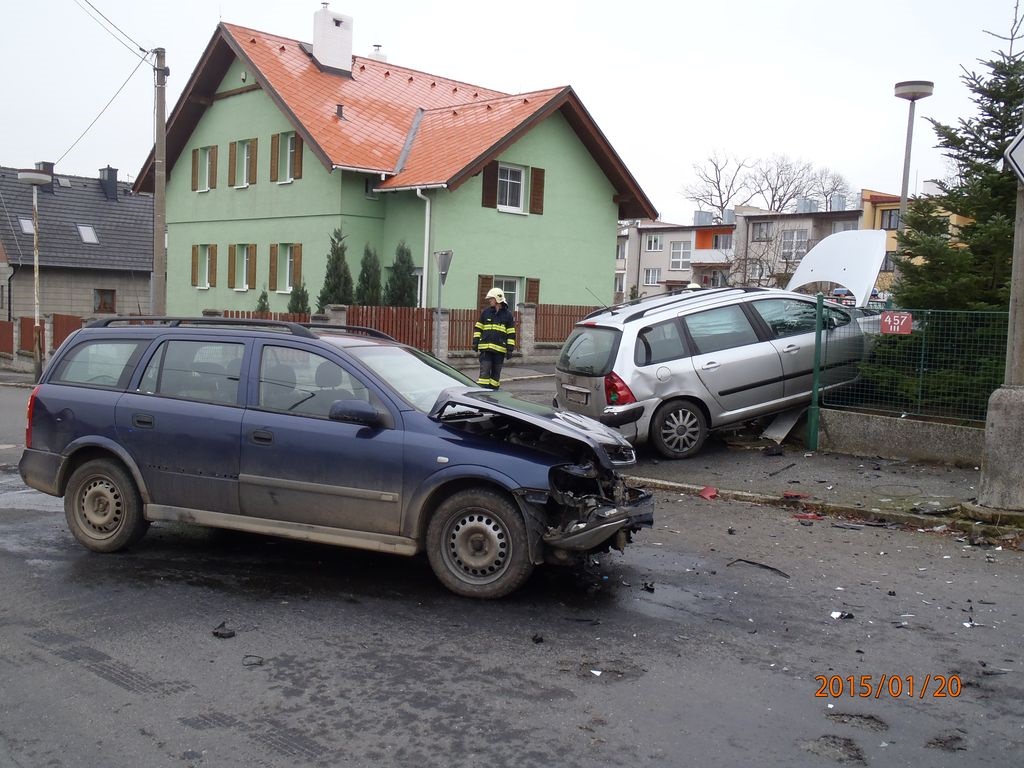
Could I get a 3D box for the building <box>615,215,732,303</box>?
[{"bbox_3d":[16.809,-10.131,80.083,10.000,6.600,11.490,-3,8,-43],"label":"building"}]

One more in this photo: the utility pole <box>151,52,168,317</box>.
[{"bbox_3d":[-8.108,-4.089,21.842,0.340,7.100,0.340,2,6,0],"label":"utility pole"}]

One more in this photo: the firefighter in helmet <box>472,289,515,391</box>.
[{"bbox_3d":[-0.299,-0.739,16.200,0.740,1.820,0.420,4,6,14],"label":"firefighter in helmet"}]

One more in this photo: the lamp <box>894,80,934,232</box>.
[{"bbox_3d":[5.976,-2.258,14.524,0.590,4.650,0.590,2,6,0],"label":"lamp"}]

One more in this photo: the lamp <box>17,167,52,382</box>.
[{"bbox_3d":[-8.539,-1.920,16.985,0.590,3.830,0.590,2,6,0],"label":"lamp"}]

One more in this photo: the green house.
[{"bbox_3d":[-3.209,-6.107,30.090,13.600,9.600,12.000,8,8,44],"label":"green house"}]

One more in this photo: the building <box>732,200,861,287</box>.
[{"bbox_3d":[23.996,-9.568,70.907,10.000,6.800,9.800,-3,8,-43],"label":"building"}]

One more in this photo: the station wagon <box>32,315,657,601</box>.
[{"bbox_3d":[-1.207,0.340,6.455,4.200,1.510,1.750,2,5,19],"label":"station wagon"}]

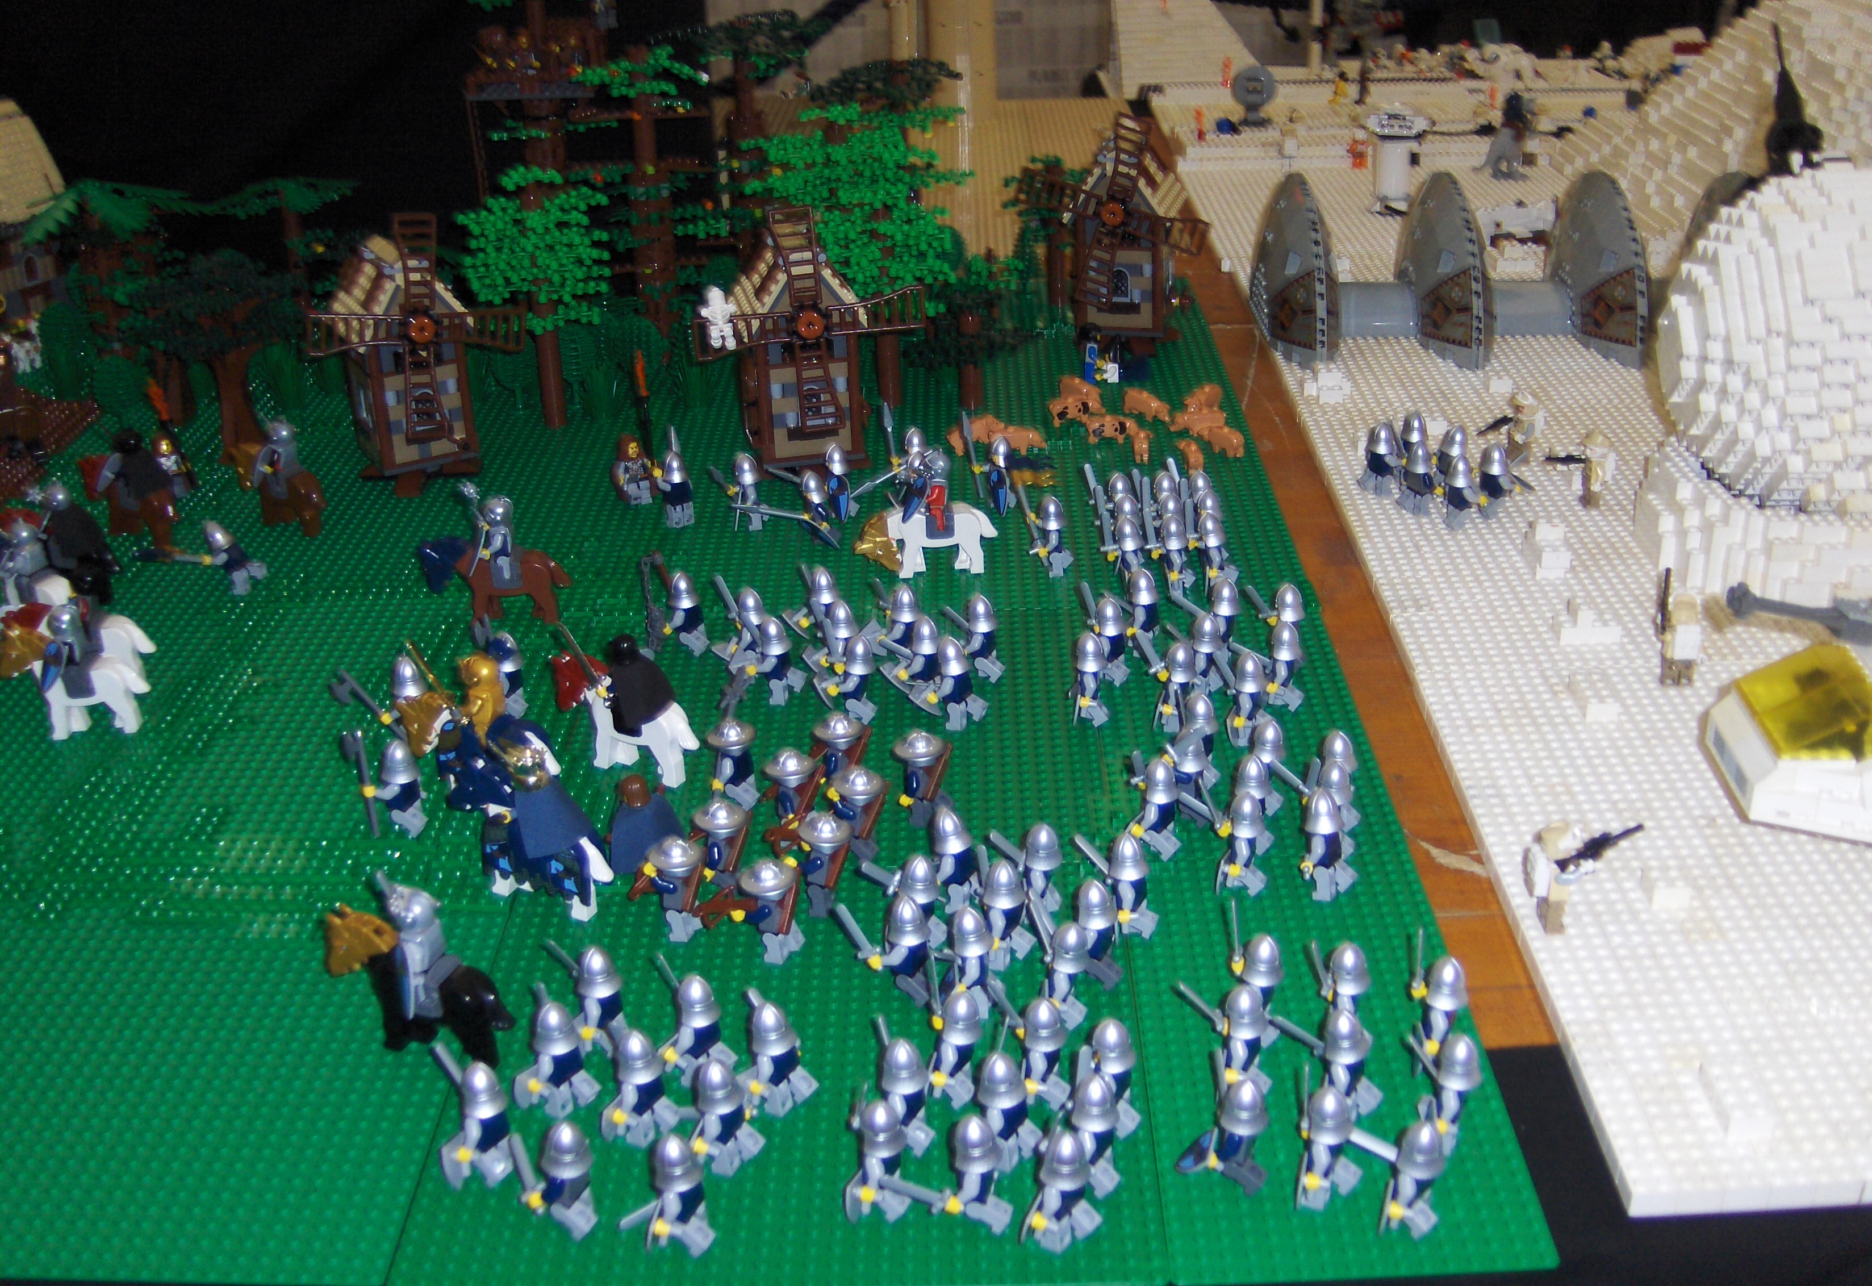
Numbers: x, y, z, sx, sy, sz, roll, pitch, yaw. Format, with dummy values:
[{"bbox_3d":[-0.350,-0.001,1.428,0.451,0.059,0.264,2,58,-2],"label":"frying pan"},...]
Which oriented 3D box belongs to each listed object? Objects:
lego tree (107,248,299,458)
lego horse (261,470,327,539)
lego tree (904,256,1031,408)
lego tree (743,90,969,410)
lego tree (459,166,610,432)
[{"bbox_3d":[-0.479,-0.191,1.257,0.124,0.134,0.110,-1,27,1],"label":"lego tree"},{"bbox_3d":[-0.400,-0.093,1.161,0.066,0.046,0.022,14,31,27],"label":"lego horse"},{"bbox_3d":[0.021,-0.213,1.313,0.088,0.105,0.082,-1,27,1],"label":"lego tree"},{"bbox_3d":[-0.053,-0.267,1.302,0.152,0.213,0.135,-1,27,1],"label":"lego tree"},{"bbox_3d":[-0.266,-0.230,1.279,0.102,0.176,0.096,-1,27,1],"label":"lego tree"}]

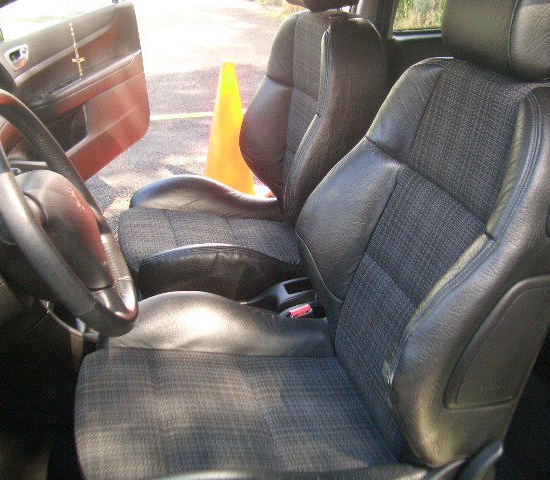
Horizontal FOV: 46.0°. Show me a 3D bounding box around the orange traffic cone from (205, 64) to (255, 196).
[{"bbox_3d":[-0.238,-0.550,3.373,0.375,0.715,0.375,9,24,17],"label":"orange traffic cone"}]

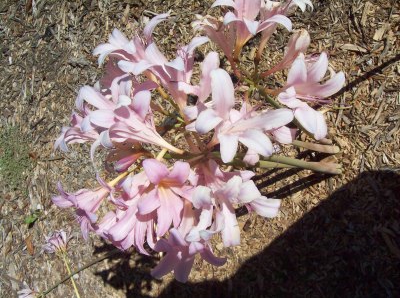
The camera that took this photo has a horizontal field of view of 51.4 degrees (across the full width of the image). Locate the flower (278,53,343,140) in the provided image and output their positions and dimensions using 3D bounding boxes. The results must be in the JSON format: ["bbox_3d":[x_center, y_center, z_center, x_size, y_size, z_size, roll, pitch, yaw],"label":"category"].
[{"bbox_3d":[0.134,-0.064,0.505,0.075,0.090,0.095,9,92,49],"label":"flower"}]

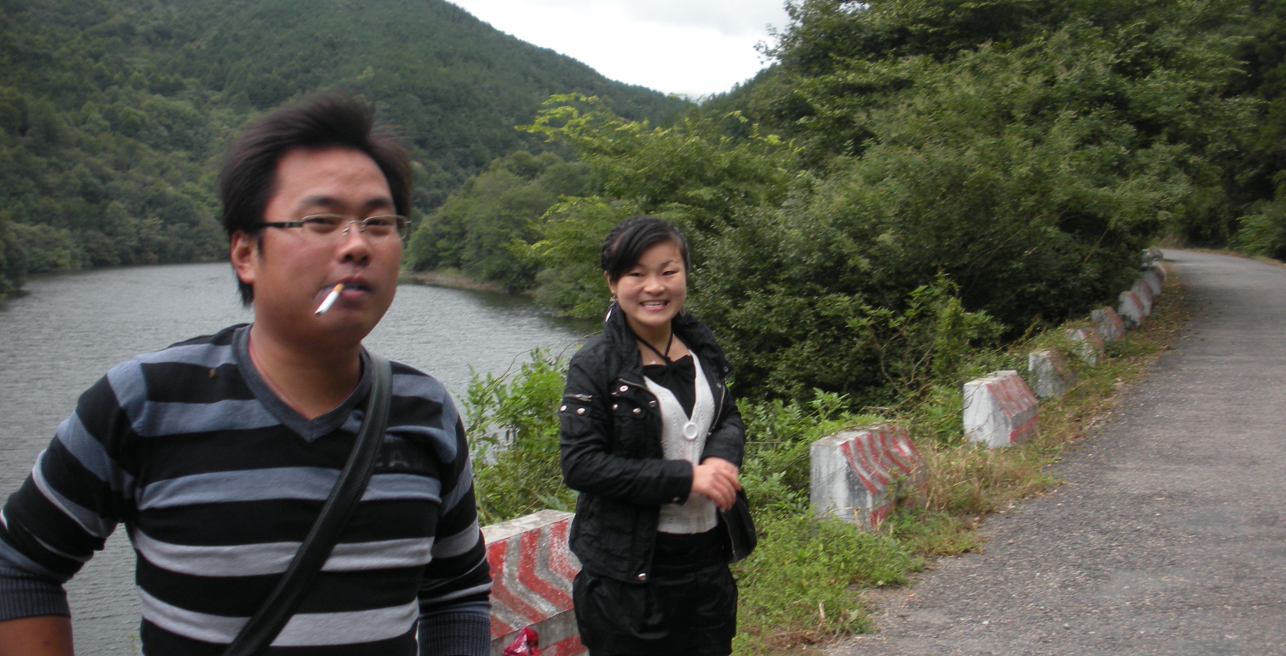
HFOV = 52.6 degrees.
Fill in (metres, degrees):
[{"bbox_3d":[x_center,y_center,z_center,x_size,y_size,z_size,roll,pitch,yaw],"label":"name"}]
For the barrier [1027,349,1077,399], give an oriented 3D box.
[{"bbox_3d":[4.493,0.513,14.231,0.363,0.503,1.136,1,3,24],"label":"barrier"}]

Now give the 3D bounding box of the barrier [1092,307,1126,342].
[{"bbox_3d":[7.434,-0.049,20.747,0.363,0.503,1.136,2,4,26],"label":"barrier"}]

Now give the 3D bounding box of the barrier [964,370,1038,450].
[{"bbox_3d":[3.028,0.678,10.931,0.363,0.503,1.136,2,4,28],"label":"barrier"}]

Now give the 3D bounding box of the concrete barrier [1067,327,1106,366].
[{"bbox_3d":[5.976,0.254,17.519,0.363,0.503,1.136,2,4,26],"label":"concrete barrier"}]

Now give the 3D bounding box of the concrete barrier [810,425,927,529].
[{"bbox_3d":[1.365,0.889,7.780,0.363,0.503,1.136,2,3,27],"label":"concrete barrier"}]

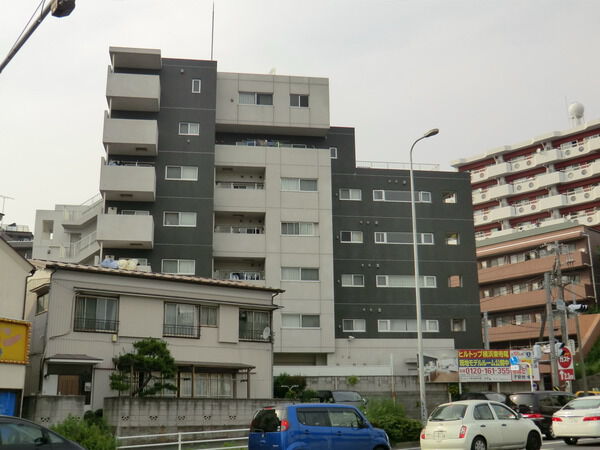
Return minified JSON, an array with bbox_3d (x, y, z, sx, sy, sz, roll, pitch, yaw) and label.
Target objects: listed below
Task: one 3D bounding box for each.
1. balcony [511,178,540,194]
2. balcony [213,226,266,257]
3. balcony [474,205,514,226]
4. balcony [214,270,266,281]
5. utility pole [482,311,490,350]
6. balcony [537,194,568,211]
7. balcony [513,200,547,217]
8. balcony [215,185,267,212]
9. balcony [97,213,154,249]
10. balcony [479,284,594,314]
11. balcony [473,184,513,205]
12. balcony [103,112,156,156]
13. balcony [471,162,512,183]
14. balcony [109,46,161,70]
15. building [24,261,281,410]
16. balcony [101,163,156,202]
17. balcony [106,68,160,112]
[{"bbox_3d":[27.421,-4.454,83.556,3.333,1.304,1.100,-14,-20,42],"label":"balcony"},{"bbox_3d":[-3.869,1.335,43.946,3.230,1.695,1.600,2,-15,-8],"label":"balcony"},{"bbox_3d":[24.089,-1.016,85.230,4.989,1.396,1.600,-14,-20,42],"label":"balcony"},{"bbox_3d":[-3.783,4.042,42.730,3.200,1.650,1.500,1,-15,-7],"label":"balcony"},{"bbox_3d":[11.170,8.644,40.666,0.280,7.090,0.280,1,-15,-7],"label":"utility pole"},{"bbox_3d":[29.306,-2.391,80.346,2.984,1.255,1.600,-14,-20,42],"label":"balcony"},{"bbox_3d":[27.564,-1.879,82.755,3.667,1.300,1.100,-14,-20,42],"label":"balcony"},{"bbox_3d":[-3.841,-1.488,44.210,3.200,1.700,1.500,1,-15,-7],"label":"balcony"},{"bbox_3d":[-9.883,0.431,39.674,3.000,1.490,1.950,1,-15,-7],"label":"balcony"},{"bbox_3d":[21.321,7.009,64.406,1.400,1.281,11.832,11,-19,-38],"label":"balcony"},{"bbox_3d":[24.243,-3.662,87.529,5.600,1.480,1.400,-15,-21,43],"label":"balcony"},{"bbox_3d":[-9.941,-5.191,41.178,3.000,1.530,1.950,1,-15,-7],"label":"balcony"},{"bbox_3d":[24.215,-6.367,88.252,5.600,1.480,1.400,-15,-21,43],"label":"balcony"},{"bbox_3d":[-9.994,-10.175,42.511,3.000,0.370,1.950,1,-15,-7],"label":"balcony"},{"bbox_3d":[-7.525,5.574,32.788,11.122,6.300,6.700,10,-18,-35],"label":"building"},{"bbox_3d":[-10.121,-2.495,41.143,3.070,1.574,1.900,2,-15,-8],"label":"balcony"},{"bbox_3d":[-9.971,-8.007,41.931,3.000,1.560,1.950,1,-15,-7],"label":"balcony"}]

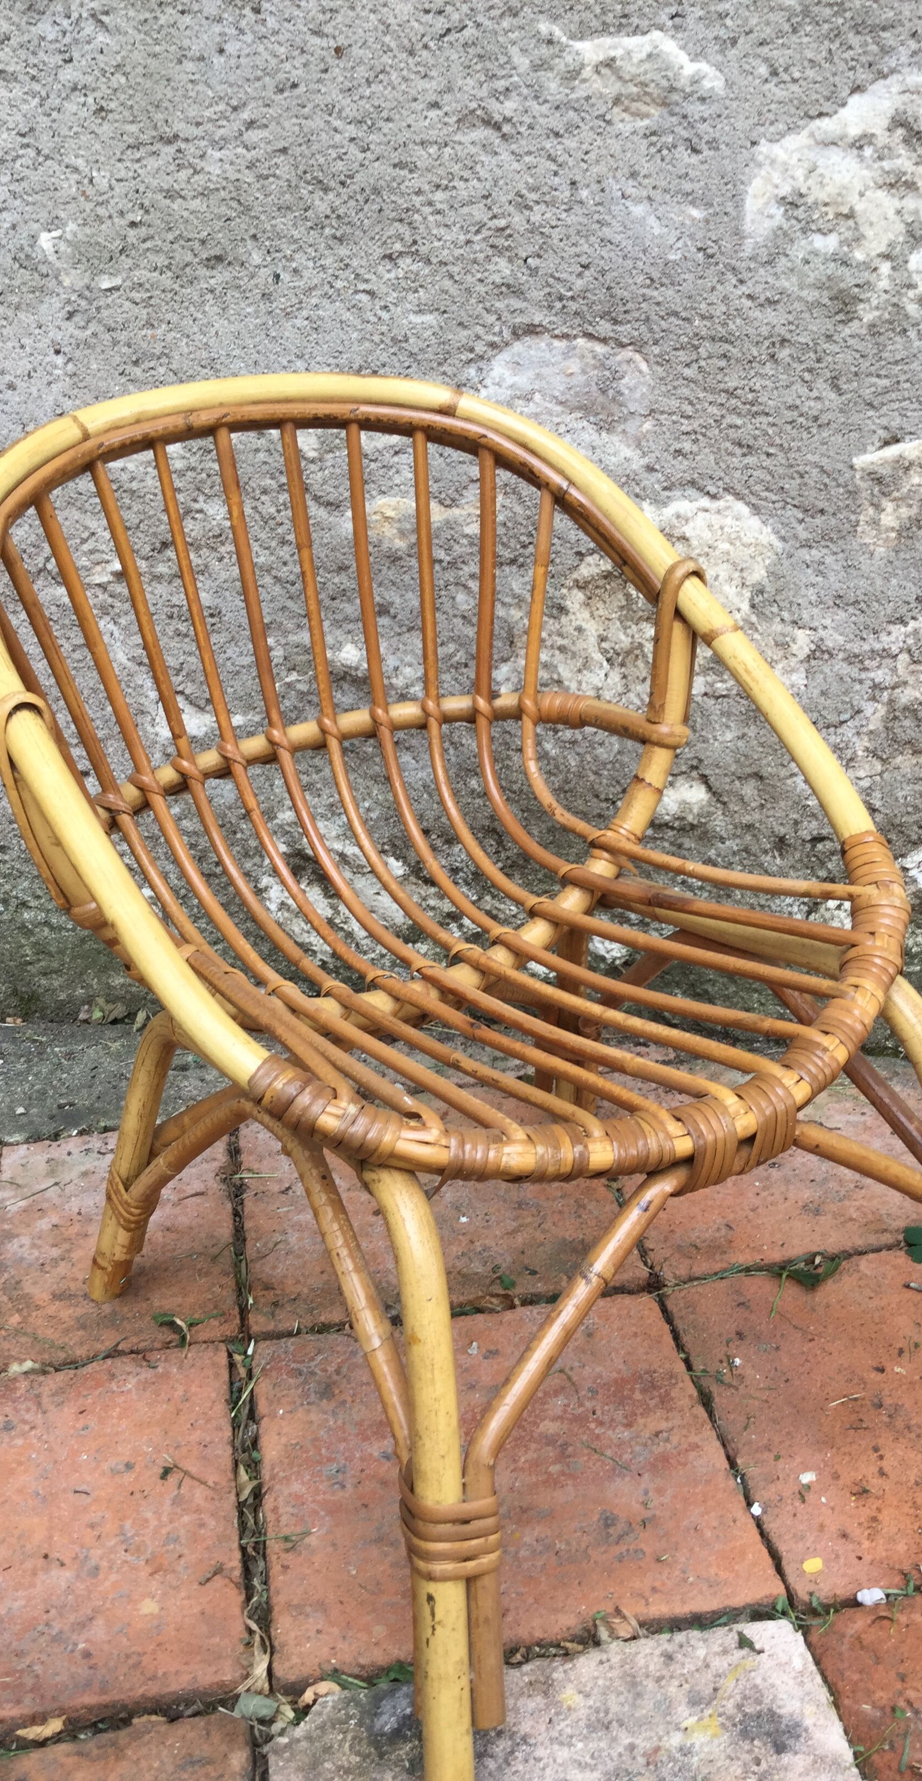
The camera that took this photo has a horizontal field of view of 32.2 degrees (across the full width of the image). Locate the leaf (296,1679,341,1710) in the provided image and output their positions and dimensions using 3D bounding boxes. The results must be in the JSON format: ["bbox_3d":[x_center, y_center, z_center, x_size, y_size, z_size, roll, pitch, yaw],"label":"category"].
[{"bbox_3d":[-0.061,0.343,0.681,0.021,0.007,0.011,-14,28,-24],"label":"leaf"}]

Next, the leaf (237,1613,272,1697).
[{"bbox_3d":[-0.091,0.336,0.703,0.015,0.010,0.040,-6,26,-7],"label":"leaf"}]

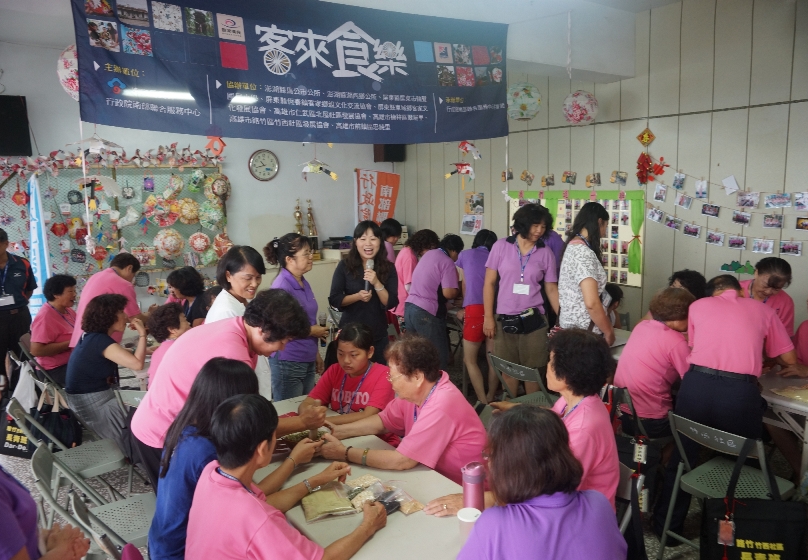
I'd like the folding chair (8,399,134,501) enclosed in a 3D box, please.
[{"bbox_3d":[-1.707,0.976,3.190,0.500,0.780,0.450,-7,10,-36],"label":"folding chair"}]

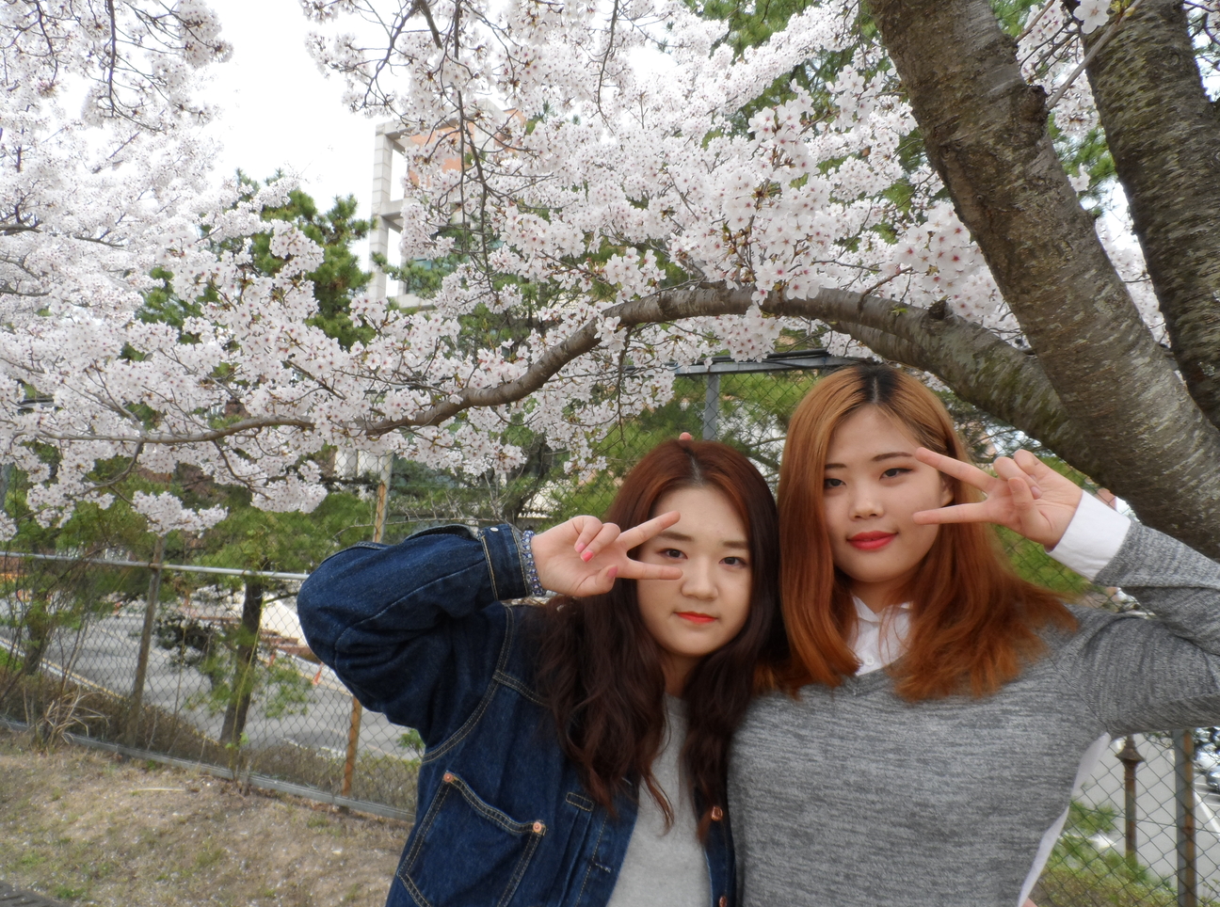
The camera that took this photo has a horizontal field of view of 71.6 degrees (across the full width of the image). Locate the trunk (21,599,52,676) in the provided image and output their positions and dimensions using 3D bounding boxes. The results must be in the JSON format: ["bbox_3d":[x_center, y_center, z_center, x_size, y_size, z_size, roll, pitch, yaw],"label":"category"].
[{"bbox_3d":[-4.487,1.445,6.612,0.127,0.598,0.127,2,-4,27],"label":"trunk"}]

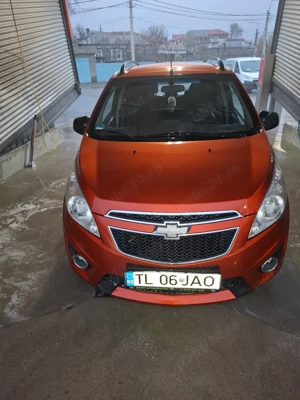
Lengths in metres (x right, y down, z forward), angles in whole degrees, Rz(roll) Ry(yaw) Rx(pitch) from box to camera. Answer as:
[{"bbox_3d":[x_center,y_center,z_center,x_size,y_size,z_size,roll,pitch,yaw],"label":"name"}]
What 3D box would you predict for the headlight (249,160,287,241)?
[{"bbox_3d":[0.704,-0.036,1.600,0.330,0.260,0.580,0,28,5],"label":"headlight"}]

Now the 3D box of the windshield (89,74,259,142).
[{"bbox_3d":[0.176,-0.776,2.154,1.340,0.430,0.730,0,28,5],"label":"windshield"}]

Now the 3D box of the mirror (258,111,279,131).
[{"bbox_3d":[0.989,-0.680,2.276,0.190,0.150,0.120,0,28,5],"label":"mirror"}]

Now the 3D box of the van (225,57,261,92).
[{"bbox_3d":[6.516,-8.875,18.500,1.900,1.950,4.750,-3,28,0],"label":"van"}]

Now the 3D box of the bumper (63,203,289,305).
[{"bbox_3d":[0.136,0.265,1.649,1.580,0.520,0.540,0,28,5],"label":"bumper"}]

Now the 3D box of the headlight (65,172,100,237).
[{"bbox_3d":[-0.423,-0.034,1.693,0.330,0.260,0.580,0,28,5],"label":"headlight"}]

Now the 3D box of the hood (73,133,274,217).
[{"bbox_3d":[0.140,-0.184,1.702,1.360,0.260,0.880,0,28,5],"label":"hood"}]

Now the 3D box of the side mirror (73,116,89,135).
[{"bbox_3d":[-0.591,-0.677,2.406,0.190,0.150,0.120,0,28,5],"label":"side mirror"}]

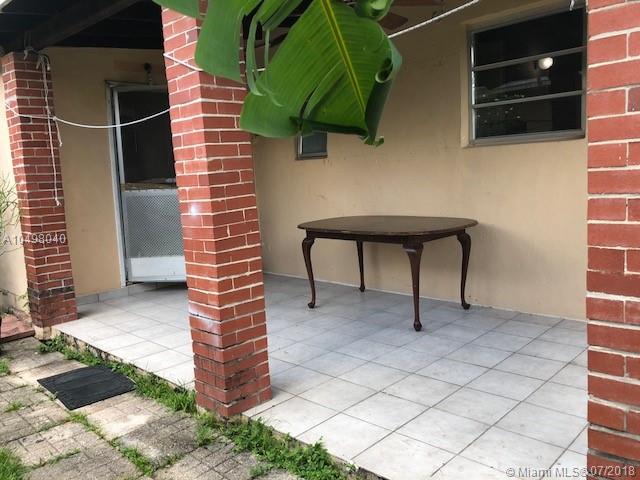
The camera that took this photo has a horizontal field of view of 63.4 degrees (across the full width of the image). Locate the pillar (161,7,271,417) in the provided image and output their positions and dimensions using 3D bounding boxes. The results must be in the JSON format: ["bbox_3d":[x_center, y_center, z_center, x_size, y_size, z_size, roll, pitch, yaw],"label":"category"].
[{"bbox_3d":[-0.539,-0.207,2.769,0.303,2.230,0.303,4,10,44],"label":"pillar"}]

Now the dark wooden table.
[{"bbox_3d":[0.564,0.238,4.591,1.600,0.765,1.060,4,10,44],"label":"dark wooden table"}]

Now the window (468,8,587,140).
[{"bbox_3d":[1.611,-1.260,4.070,0.940,0.970,0.090,4,10,44],"label":"window"}]

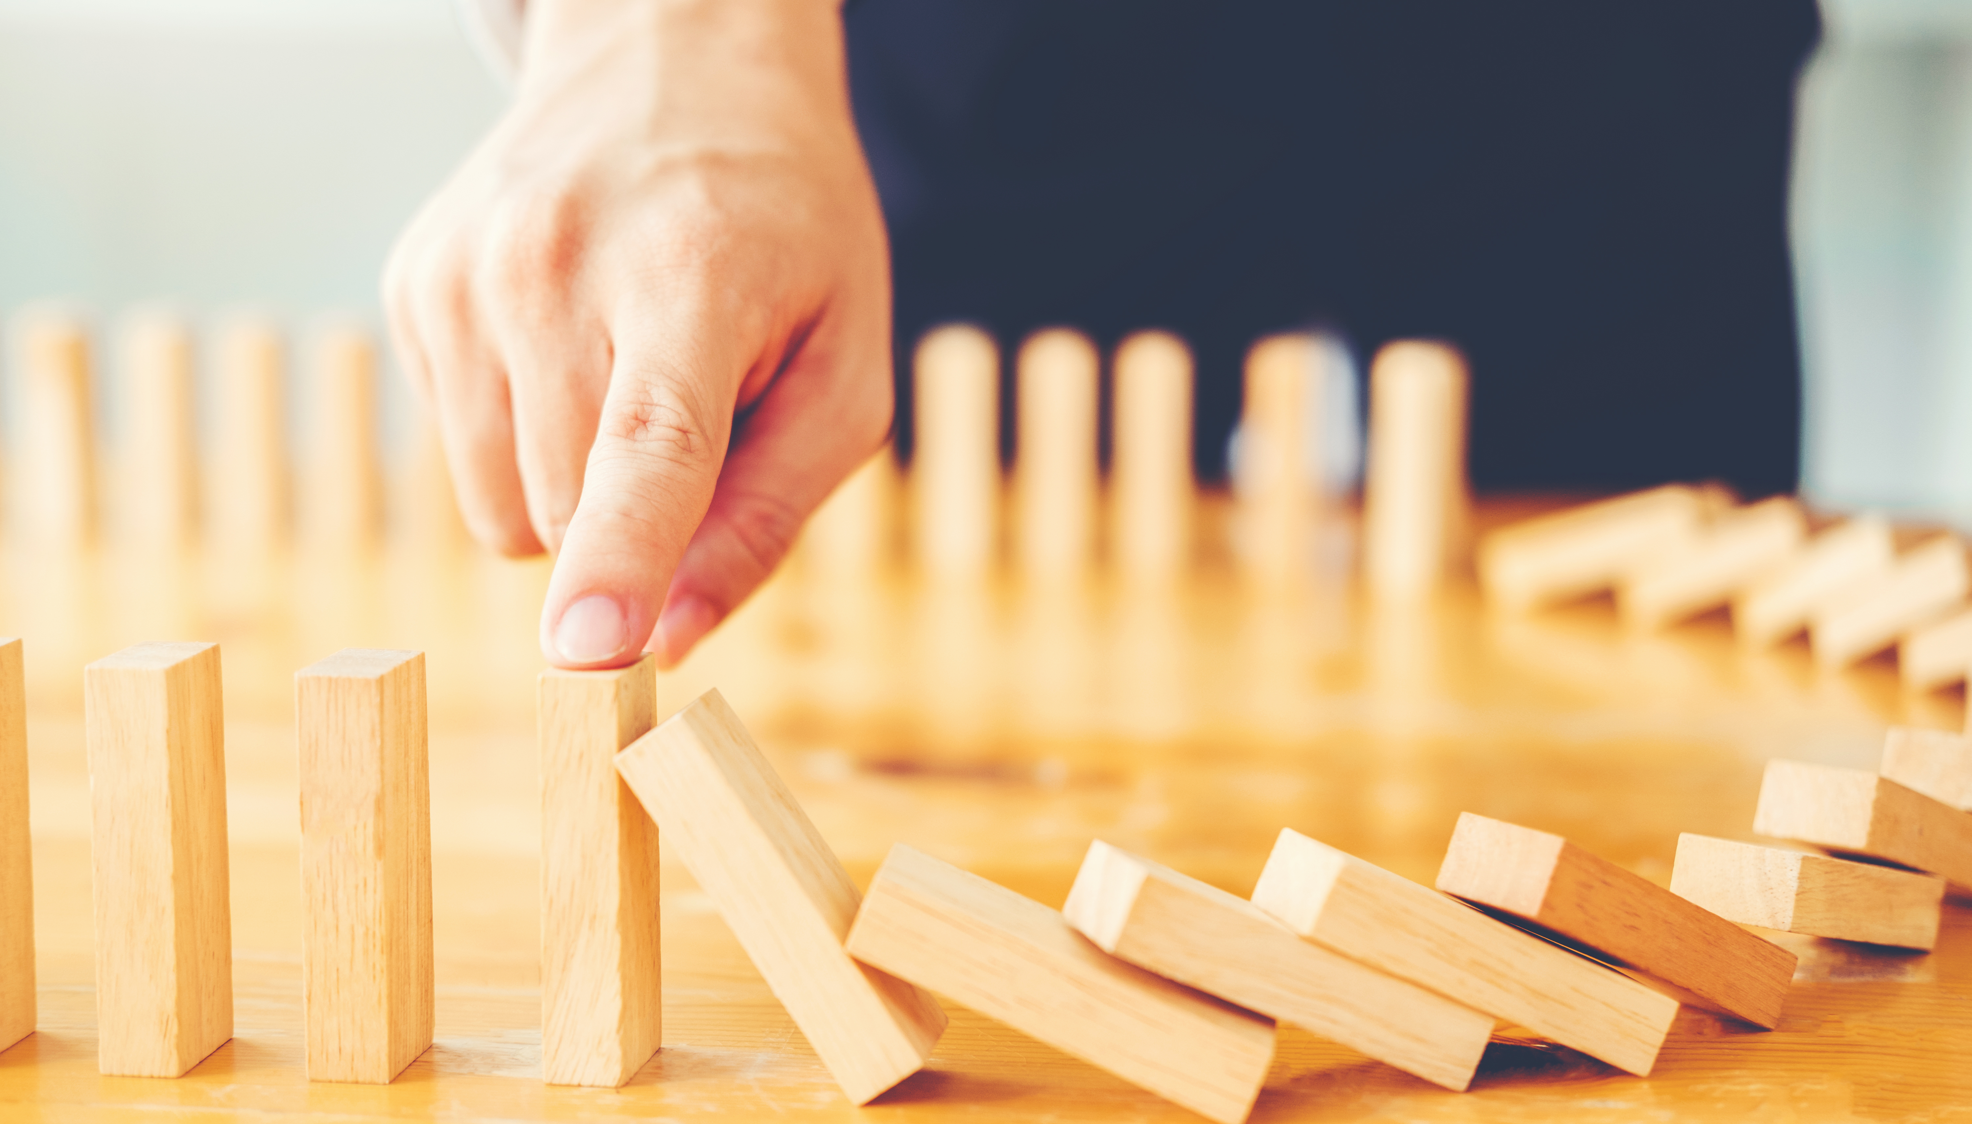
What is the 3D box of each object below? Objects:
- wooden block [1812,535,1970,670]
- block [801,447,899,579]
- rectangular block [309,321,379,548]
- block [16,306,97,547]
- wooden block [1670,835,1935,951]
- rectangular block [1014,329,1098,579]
[{"bbox_3d":[0.273,0.014,0.845,0.025,0.015,0.075,-2,-18,-15],"label":"wooden block"},{"bbox_3d":[-0.050,-0.038,1.037,0.015,0.075,0.025,1,10,3],"label":"block"},{"bbox_3d":[-0.231,-0.041,1.044,0.015,0.075,0.025,1,10,4],"label":"rectangular block"},{"bbox_3d":[-0.335,-0.044,1.052,0.015,0.075,0.025,1,10,4],"label":"block"},{"bbox_3d":[0.166,0.067,0.584,0.025,0.015,0.075,8,-4,39],"label":"wooden block"},{"bbox_3d":[0.025,-0.035,1.028,0.015,0.075,0.025,1,10,2],"label":"rectangular block"}]

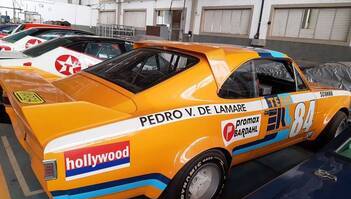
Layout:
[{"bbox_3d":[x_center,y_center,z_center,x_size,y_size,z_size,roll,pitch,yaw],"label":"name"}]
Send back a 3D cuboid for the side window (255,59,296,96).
[{"bbox_3d":[1.006,-0.222,2.635,0.714,0.352,0.060,-6,-11,-38],"label":"side window"}]

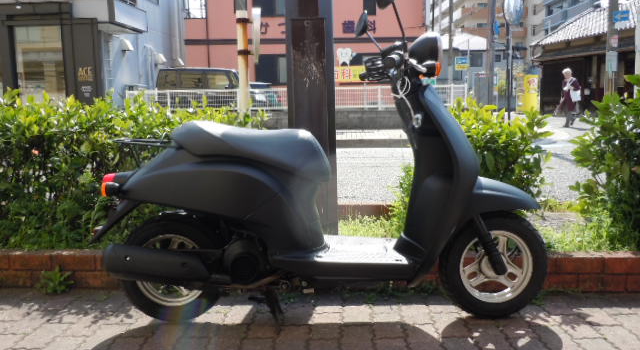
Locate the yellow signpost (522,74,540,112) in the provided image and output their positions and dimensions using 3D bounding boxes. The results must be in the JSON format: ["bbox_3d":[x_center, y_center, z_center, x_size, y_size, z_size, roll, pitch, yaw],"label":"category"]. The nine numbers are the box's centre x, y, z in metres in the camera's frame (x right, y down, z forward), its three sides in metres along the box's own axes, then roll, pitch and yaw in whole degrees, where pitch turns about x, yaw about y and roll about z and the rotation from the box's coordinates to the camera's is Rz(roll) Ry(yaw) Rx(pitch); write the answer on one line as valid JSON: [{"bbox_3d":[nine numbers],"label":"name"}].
[{"bbox_3d":[6.537,-2.457,16.000,0.500,1.360,0.200,1,7,14],"label":"yellow signpost"}]

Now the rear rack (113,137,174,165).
[{"bbox_3d":[-0.633,-0.086,1.890,0.240,0.100,0.180,-1,8,3],"label":"rear rack"}]

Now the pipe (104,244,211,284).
[{"bbox_3d":[-0.563,0.309,1.800,0.370,0.125,0.115,3,8,3],"label":"pipe"}]

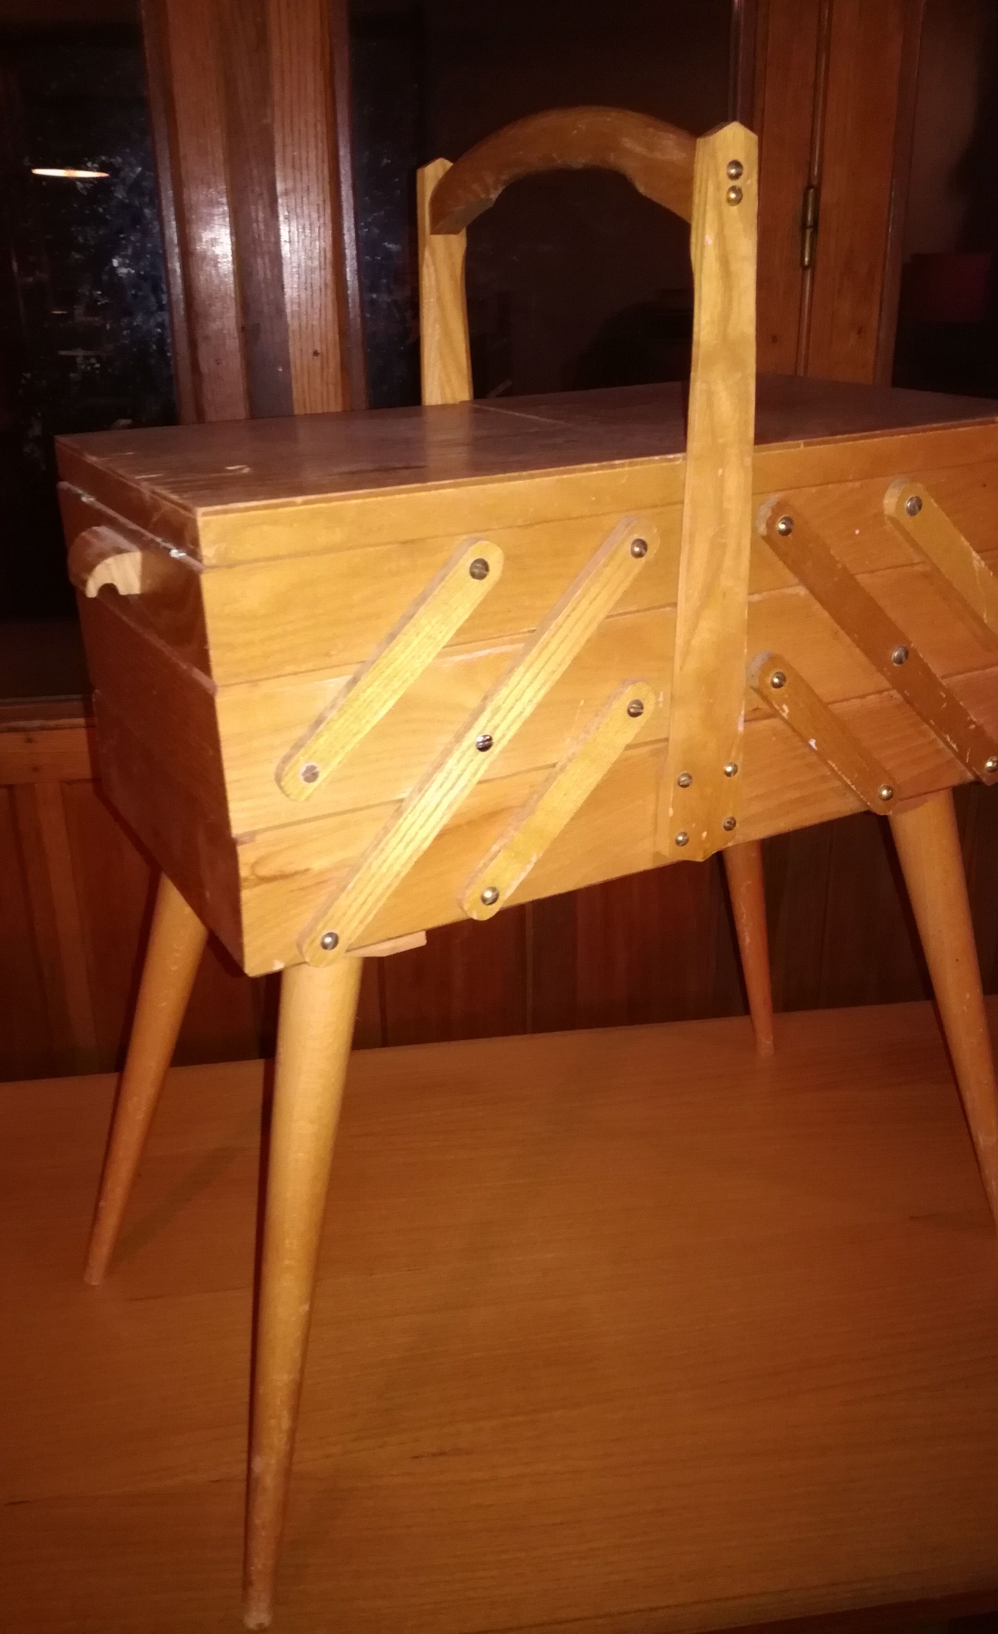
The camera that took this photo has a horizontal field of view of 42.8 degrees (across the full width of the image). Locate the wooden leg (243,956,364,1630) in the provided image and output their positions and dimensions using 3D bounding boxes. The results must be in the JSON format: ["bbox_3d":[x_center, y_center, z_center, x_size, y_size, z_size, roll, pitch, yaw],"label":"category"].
[{"bbox_3d":[-0.096,0.218,0.585,0.036,0.351,0.036,1,12,-31],"label":"wooden leg"}]

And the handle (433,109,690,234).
[{"bbox_3d":[0.028,-0.293,0.577,0.018,0.047,0.240,-14,26,-26],"label":"handle"}]

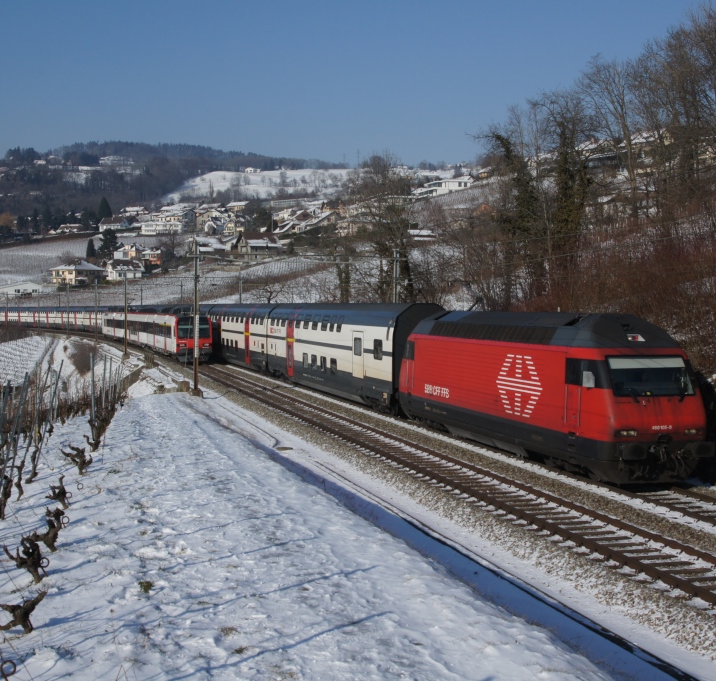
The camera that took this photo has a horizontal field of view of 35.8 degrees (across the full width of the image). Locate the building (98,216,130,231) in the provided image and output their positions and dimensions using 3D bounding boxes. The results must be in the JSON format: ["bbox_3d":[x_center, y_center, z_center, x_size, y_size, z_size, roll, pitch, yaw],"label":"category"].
[{"bbox_3d":[-131.536,-62.873,600.000,15.200,7.300,9.300,1,2,30],"label":"building"}]

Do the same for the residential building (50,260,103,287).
[{"bbox_3d":[-101.172,-24.155,400.000,13.600,8.900,14.000,1,3,34],"label":"residential building"}]

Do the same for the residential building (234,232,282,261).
[{"bbox_3d":[-40.277,-38.147,450.000,16.000,10.600,10.500,-2,3,-37],"label":"residential building"}]

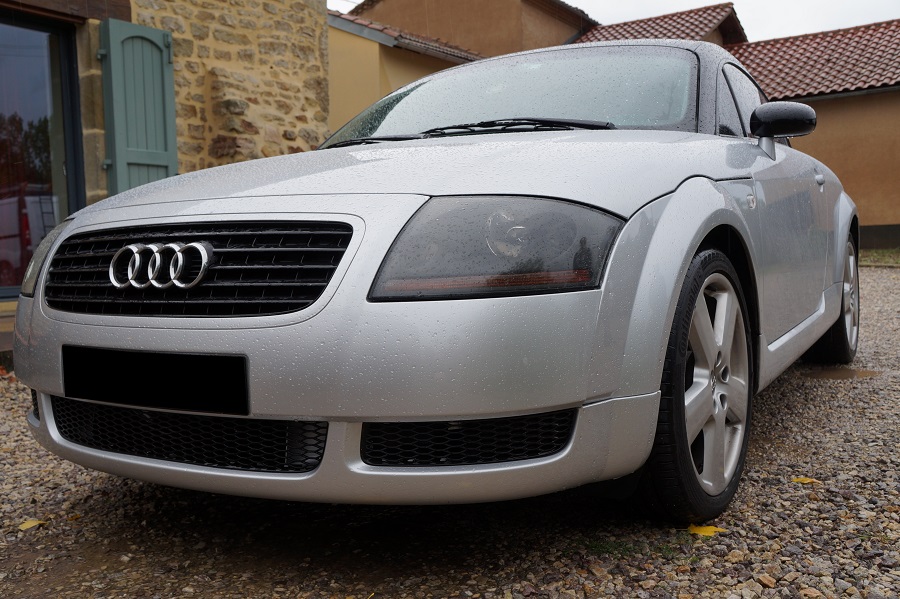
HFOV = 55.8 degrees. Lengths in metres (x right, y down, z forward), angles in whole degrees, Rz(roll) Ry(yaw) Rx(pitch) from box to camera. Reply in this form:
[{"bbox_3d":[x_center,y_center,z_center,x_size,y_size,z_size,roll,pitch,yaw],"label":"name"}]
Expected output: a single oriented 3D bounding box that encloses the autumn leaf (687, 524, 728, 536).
[{"bbox_3d":[0.555,0.498,1.833,0.080,0.015,0.060,-2,4,6],"label":"autumn leaf"}]

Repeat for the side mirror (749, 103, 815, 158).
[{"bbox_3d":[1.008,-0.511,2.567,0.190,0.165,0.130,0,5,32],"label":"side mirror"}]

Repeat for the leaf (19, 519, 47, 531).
[{"bbox_3d":[-1.013,0.545,2.056,0.070,0.020,0.060,-5,5,-35],"label":"leaf"}]

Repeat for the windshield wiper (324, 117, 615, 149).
[{"bbox_3d":[0.013,-0.500,2.654,1.060,0.085,0.200,0,5,32],"label":"windshield wiper"}]

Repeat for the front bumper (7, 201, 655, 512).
[{"bbox_3d":[-0.463,0.070,1.795,1.720,0.550,0.490,0,5,32],"label":"front bumper"}]

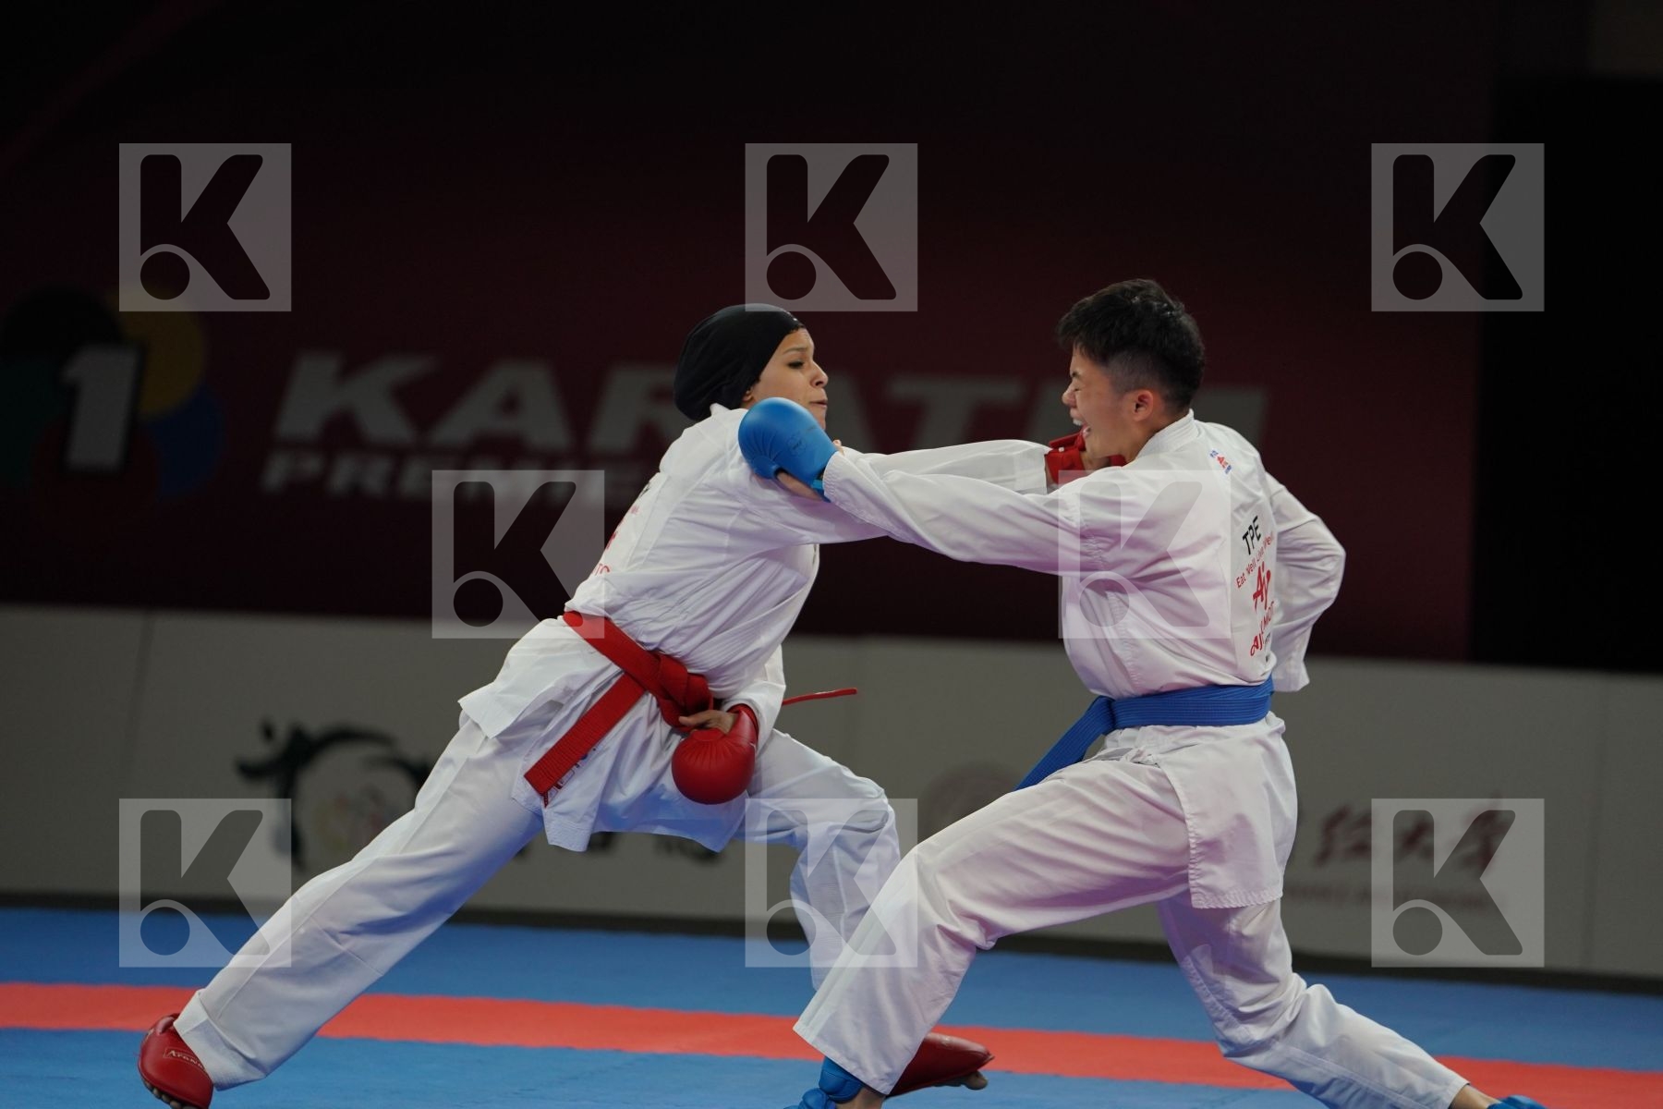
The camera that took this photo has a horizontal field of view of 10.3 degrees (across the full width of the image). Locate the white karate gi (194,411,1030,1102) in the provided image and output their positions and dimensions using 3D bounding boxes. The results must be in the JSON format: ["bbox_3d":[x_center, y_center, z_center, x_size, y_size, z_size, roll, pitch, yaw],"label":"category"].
[{"bbox_3d":[-0.334,0.276,13.362,1.264,0.993,0.660,2,1,-12],"label":"white karate gi"}]

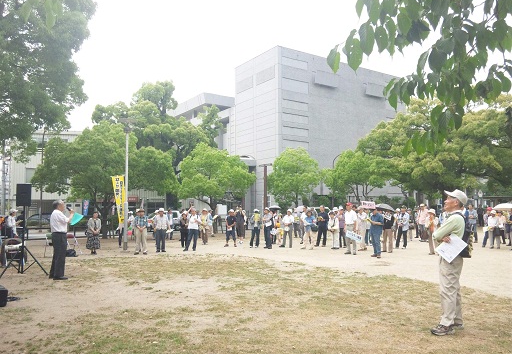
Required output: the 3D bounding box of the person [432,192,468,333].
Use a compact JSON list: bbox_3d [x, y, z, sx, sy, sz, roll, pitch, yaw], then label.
[{"bbox_3d":[2.352,1.008,5.212,0.440,1.706,0.520,-2,-5,20],"label":"person"}]

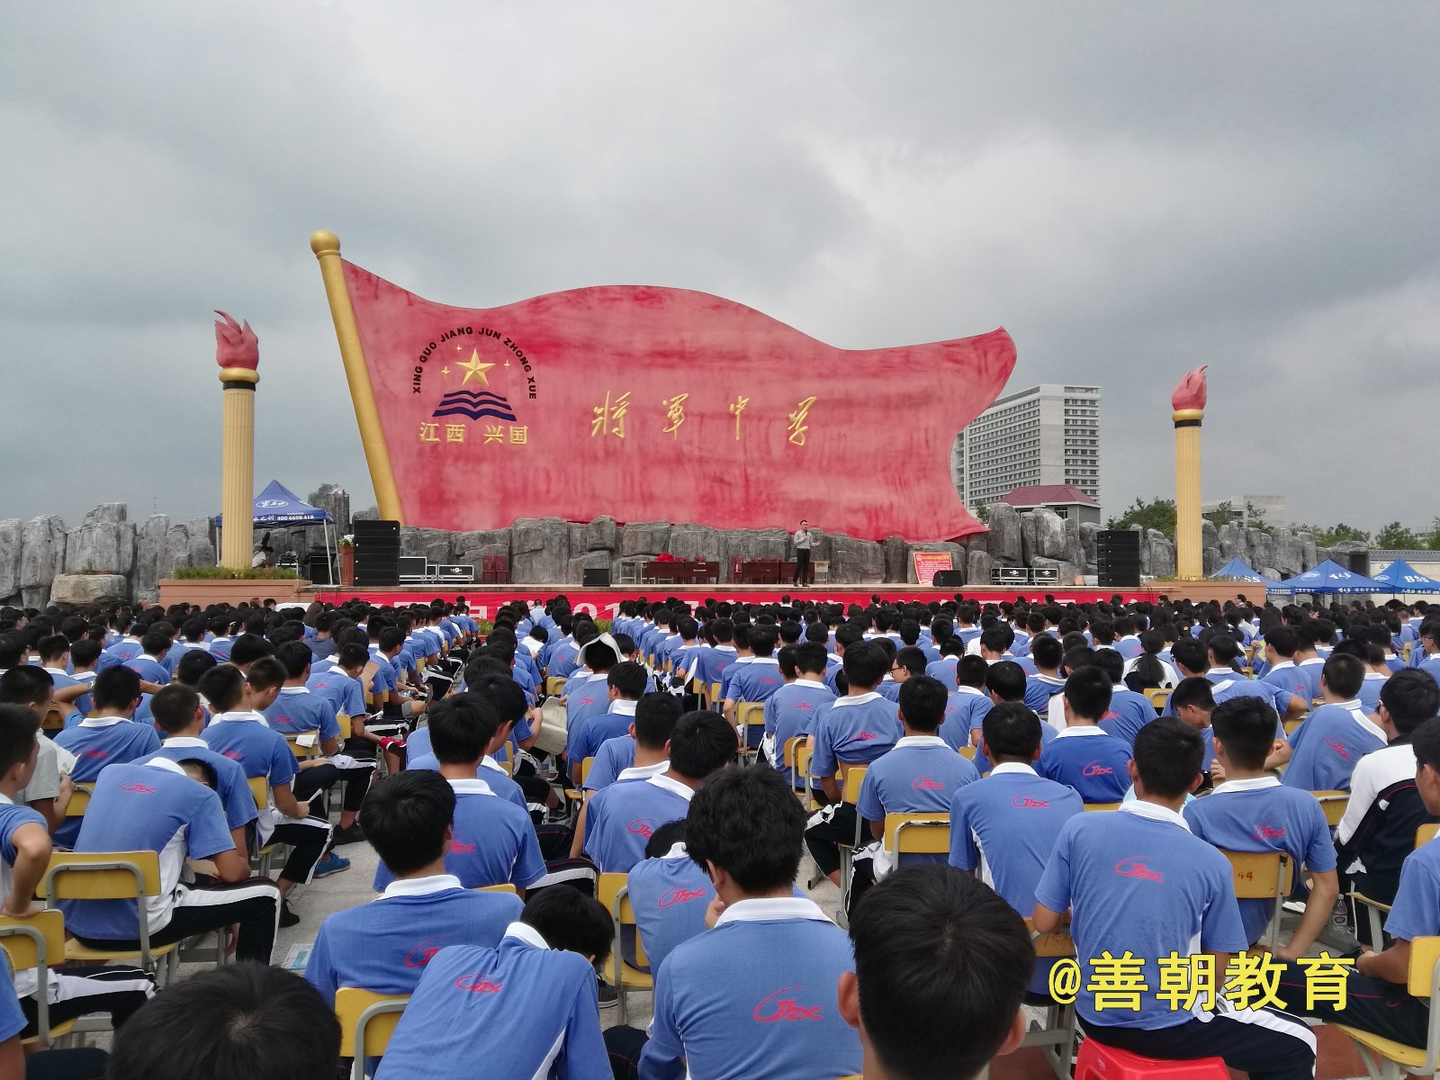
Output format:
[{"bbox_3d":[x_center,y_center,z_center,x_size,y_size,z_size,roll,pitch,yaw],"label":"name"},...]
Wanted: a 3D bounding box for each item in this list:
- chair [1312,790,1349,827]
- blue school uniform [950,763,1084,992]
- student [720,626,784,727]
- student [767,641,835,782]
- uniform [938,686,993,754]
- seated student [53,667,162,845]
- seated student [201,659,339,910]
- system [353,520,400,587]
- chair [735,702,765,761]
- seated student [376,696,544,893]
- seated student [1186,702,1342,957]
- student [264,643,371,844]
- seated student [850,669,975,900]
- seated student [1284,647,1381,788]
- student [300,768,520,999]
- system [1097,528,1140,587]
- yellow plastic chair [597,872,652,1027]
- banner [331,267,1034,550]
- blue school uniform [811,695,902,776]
[{"bbox_3d":[2.503,1.404,4.520,0.400,0.780,0.460,0,-2,-2],"label":"chair"},{"bbox_3d":[0.892,1.006,3.330,0.450,0.640,0.320,0,-2,-4],"label":"blue school uniform"},{"bbox_3d":[0.260,1.242,7.150,0.480,1.270,0.760,0,-2,-3],"label":"student"},{"bbox_3d":[0.525,1.206,6.300,0.460,1.260,0.820,-1,-2,12],"label":"student"},{"bbox_3d":[1.301,1.051,5.700,0.430,0.600,0.340,-1,-2,20],"label":"uniform"},{"bbox_3d":[-2.290,1.106,4.150,0.520,1.270,0.780,0,-2,-5],"label":"seated student"},{"bbox_3d":[-2.033,1.170,4.880,0.500,1.270,0.780,0,-2,14],"label":"seated student"},{"bbox_3d":[-8.753,0.358,27.800,1.120,1.670,0.650,0,-2,-7],"label":"system"},{"bbox_3d":[0.280,1.483,7.270,0.390,0.790,0.450,0,-2,-8],"label":"chair"},{"bbox_3d":[-0.700,1.062,3.080,0.550,1.290,0.800,0,-2,7],"label":"seated student"},{"bbox_3d":[1.665,1.121,3.500,0.500,1.280,0.780,0,-2,5],"label":"seated student"},{"bbox_3d":[-2.270,1.202,6.180,0.480,1.270,0.820,0,-2,5],"label":"student"},{"bbox_3d":[0.690,1.105,4.050,0.550,1.250,0.800,0,-2,-6],"label":"seated student"},{"bbox_3d":[2.380,1.097,4.450,0.520,1.280,0.780,0,-2,-7],"label":"seated student"},{"bbox_3d":[-0.651,1.109,2.460,0.500,1.240,0.760,0,-2,-2],"label":"student"},{"bbox_3d":[10.988,0.527,29.800,1.050,1.520,0.540,0,-2,-13],"label":"system"},{"bbox_3d":[-0.170,1.330,3.170,0.390,0.790,0.450,0,-2,-8],"label":"yellow plastic chair"},{"bbox_3d":[-0.615,-4.222,36.364,22.900,8.900,1.300,0,-2,-12],"label":"banner"},{"bbox_3d":[0.649,0.961,5.050,0.440,0.480,0.320,0,-2,-8],"label":"blue school uniform"}]

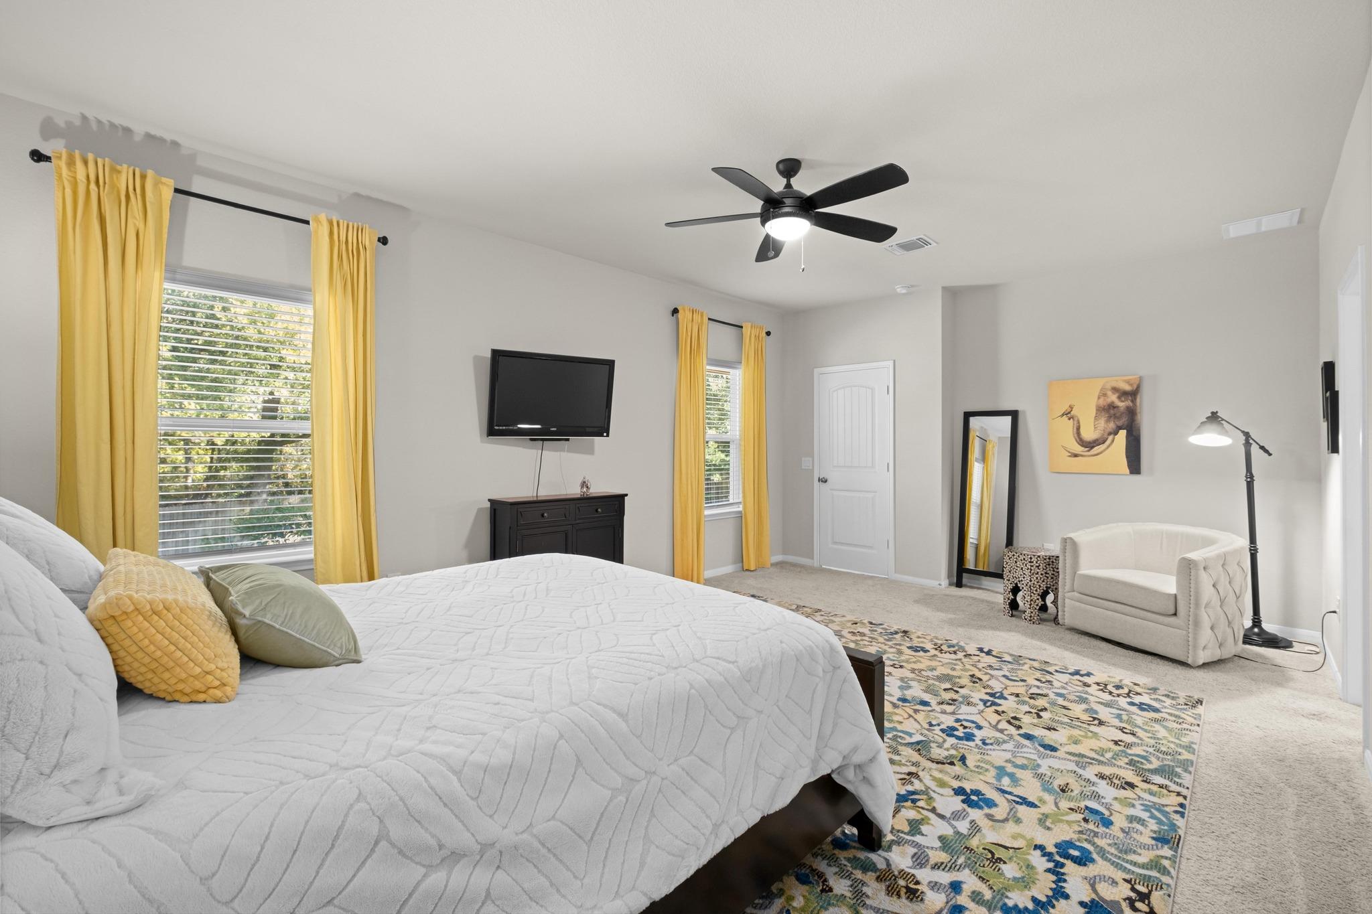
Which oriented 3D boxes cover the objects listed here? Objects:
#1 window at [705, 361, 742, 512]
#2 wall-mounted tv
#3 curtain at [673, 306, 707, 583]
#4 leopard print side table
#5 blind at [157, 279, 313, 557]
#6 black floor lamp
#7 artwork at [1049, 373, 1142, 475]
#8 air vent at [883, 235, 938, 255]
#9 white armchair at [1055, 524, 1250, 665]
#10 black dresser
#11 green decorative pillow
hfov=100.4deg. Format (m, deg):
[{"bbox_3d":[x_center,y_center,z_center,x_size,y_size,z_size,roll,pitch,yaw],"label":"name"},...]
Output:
[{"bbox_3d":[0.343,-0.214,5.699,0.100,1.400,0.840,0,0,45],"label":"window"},{"bbox_3d":[-0.974,-0.443,4.179,0.980,0.595,0.080,0,8,-40],"label":"wall-mounted tv"},{"bbox_3d":[0.056,-0.087,5.252,0.100,2.520,0.400,0,0,45],"label":"curtain"},{"bbox_3d":[2.641,0.951,4.310,0.400,0.490,0.420,0,0,-21],"label":"leopard print side table"},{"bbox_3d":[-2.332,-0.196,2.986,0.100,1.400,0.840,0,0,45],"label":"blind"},{"bbox_3d":[3.653,0.446,3.773,0.460,1.510,0.310,0,0,14],"label":"black floor lamp"},{"bbox_3d":[3.257,-0.247,4.570,0.600,0.750,0.035,0,0,45],"label":"artwork"},{"bbox_3d":[1.650,-1.534,4.187,0.310,0.020,0.240,0,0,45],"label":"air vent"},{"bbox_3d":[3.112,0.840,3.762,0.700,0.720,0.810,0,0,-17],"label":"white armchair"},{"bbox_3d":[-0.898,0.744,4.140,0.370,0.900,1.020,0,0,45],"label":"black dresser"},{"bbox_3d":[-1.035,0.387,1.439,0.530,0.160,0.300,0,-37,45],"label":"green decorative pillow"}]

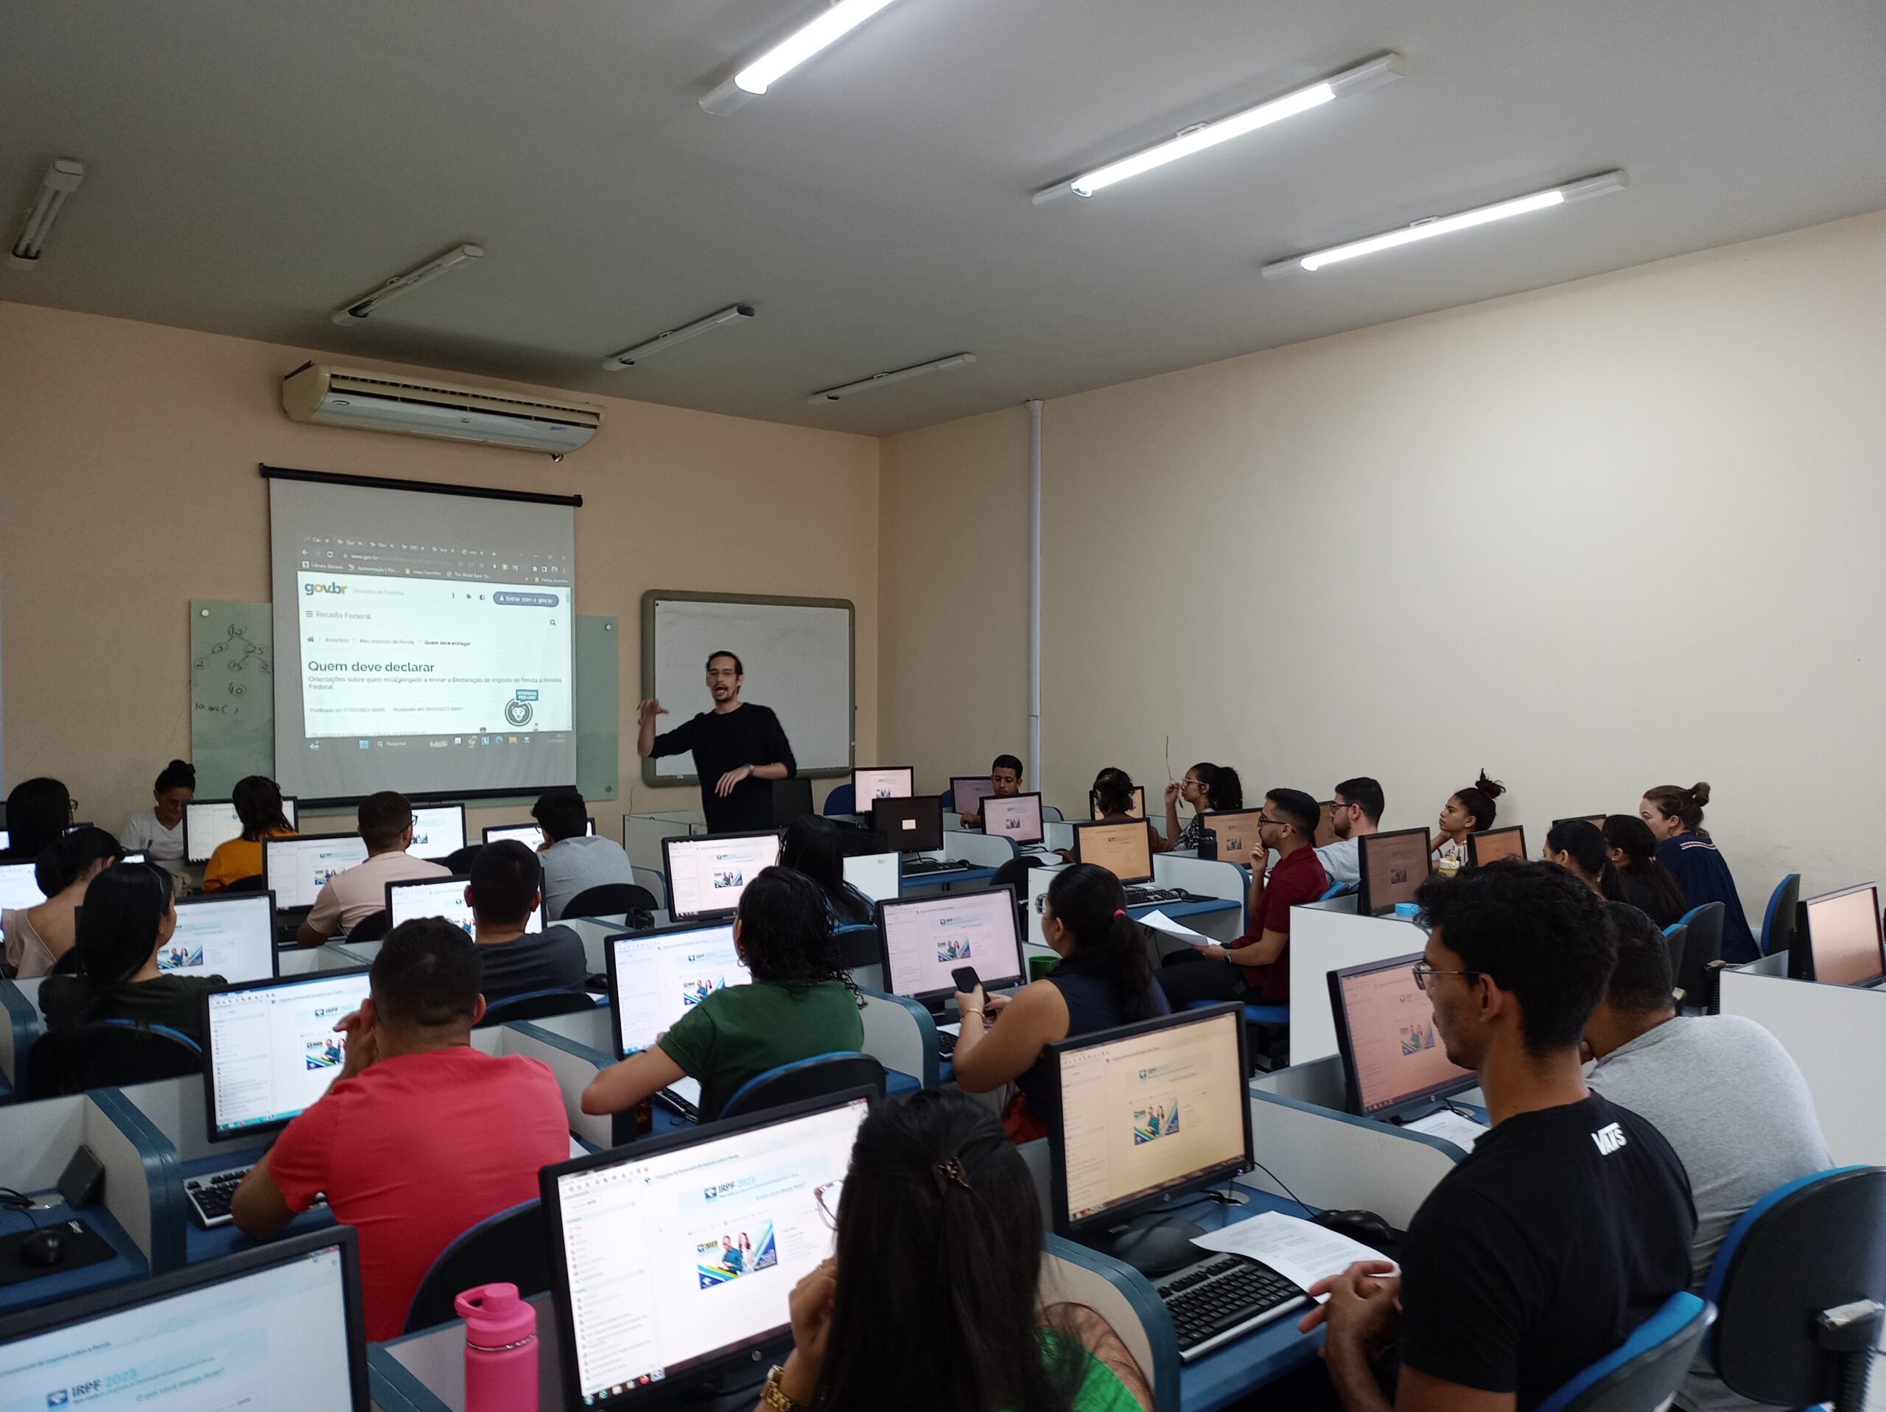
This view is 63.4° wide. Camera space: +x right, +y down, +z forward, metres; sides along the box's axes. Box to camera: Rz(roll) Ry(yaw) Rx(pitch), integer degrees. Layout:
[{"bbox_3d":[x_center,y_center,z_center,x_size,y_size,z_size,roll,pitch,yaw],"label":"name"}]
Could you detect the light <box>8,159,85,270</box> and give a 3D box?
[{"bbox_3d":[-3.360,-1.815,5.698,0.095,0.062,1.490,0,0,-37],"label":"light"}]

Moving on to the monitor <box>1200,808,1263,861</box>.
[{"bbox_3d":[1.375,0.670,7.200,0.475,0.360,0.200,0,0,-43],"label":"monitor"}]

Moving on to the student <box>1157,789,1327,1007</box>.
[{"bbox_3d":[1.170,0.950,5.980,0.520,1.270,0.820,0,0,-45],"label":"student"}]

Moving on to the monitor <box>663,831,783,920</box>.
[{"bbox_3d":[-0.693,0.580,4.824,0.443,0.345,0.180,-1,1,-44],"label":"monitor"}]

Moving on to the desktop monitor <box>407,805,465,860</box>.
[{"bbox_3d":[-2.313,0.600,6.683,0.450,0.325,0.165,0,1,-42],"label":"desktop monitor"}]

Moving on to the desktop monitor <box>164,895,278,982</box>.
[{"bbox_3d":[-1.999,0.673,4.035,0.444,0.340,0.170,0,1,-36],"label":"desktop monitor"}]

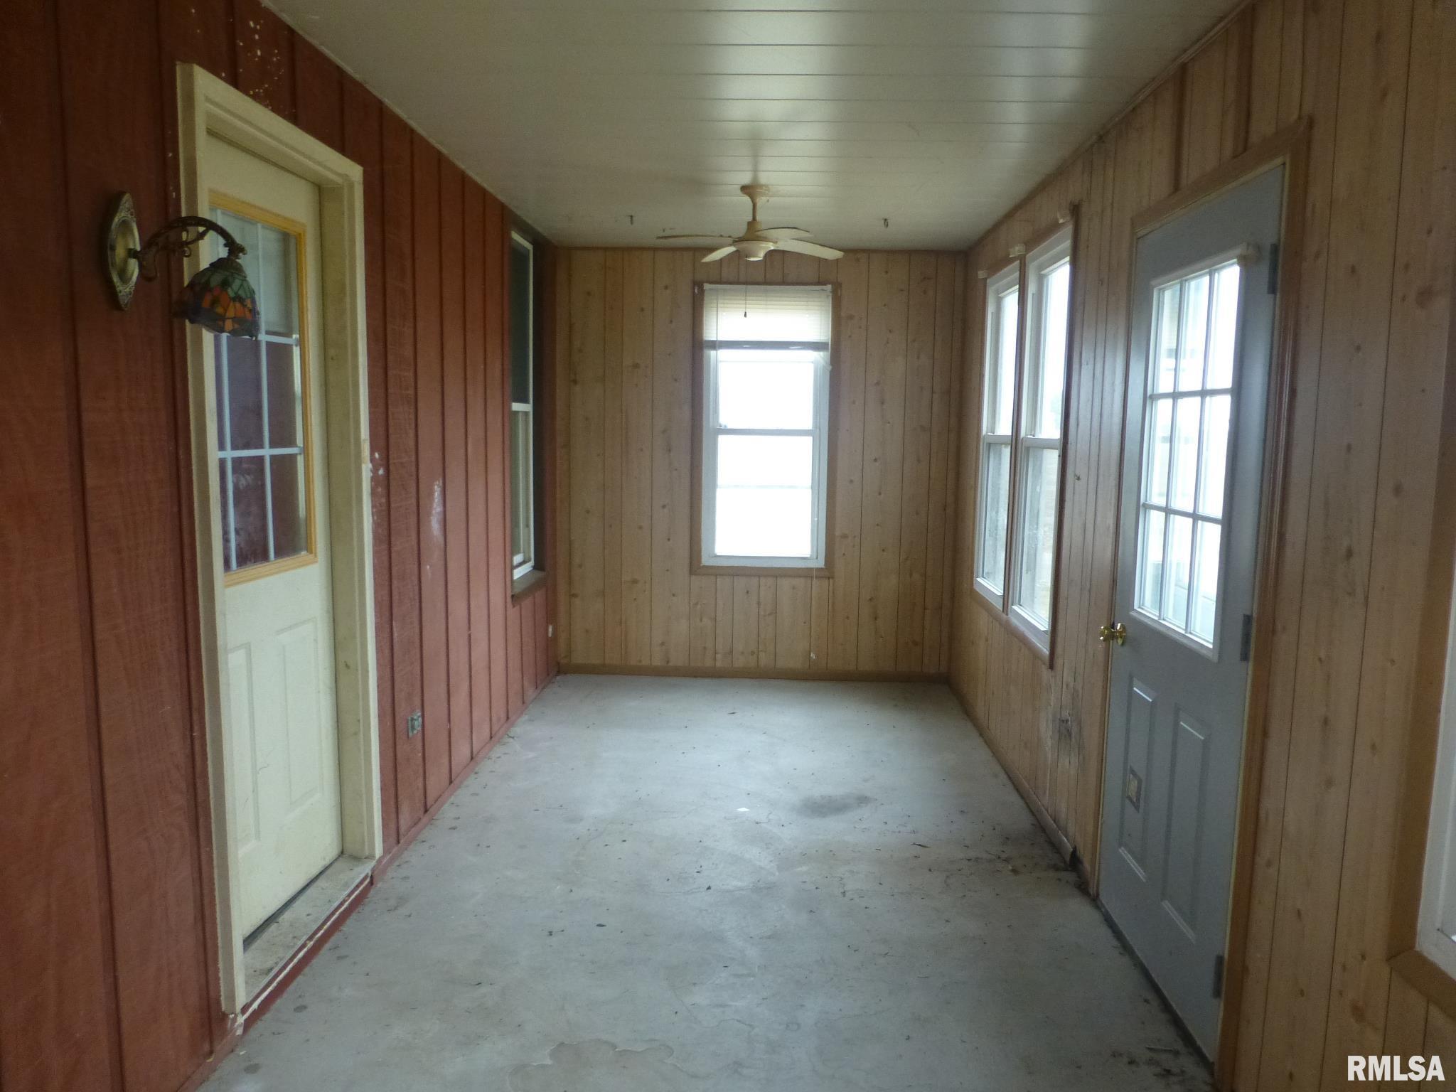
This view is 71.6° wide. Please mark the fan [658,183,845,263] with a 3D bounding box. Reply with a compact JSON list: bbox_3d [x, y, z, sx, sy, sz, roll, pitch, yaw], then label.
[{"bbox_3d":[0.116,-1.357,4.270,0.850,0.300,0.850,1,7,3],"label":"fan"}]

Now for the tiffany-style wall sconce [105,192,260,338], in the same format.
[{"bbox_3d":[-1.039,-0.544,1.949,0.270,0.275,0.175,1,7,3],"label":"tiffany-style wall sconce"}]

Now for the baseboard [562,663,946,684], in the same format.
[{"bbox_3d":[0.143,0.760,6.024,2.310,0.066,0.016,1,7,3],"label":"baseboard"}]

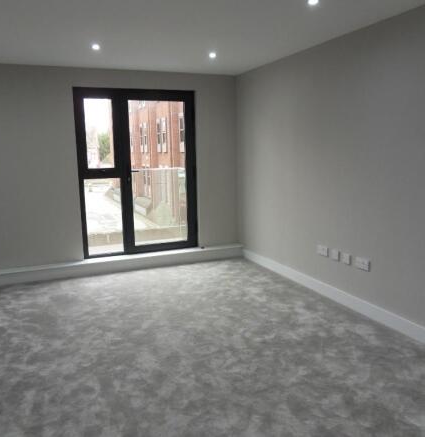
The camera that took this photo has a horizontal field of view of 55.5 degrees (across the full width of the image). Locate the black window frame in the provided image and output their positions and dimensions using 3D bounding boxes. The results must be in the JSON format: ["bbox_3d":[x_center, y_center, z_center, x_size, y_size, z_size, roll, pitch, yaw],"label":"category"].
[{"bbox_3d":[-0.892,-0.554,4.993,1.447,1.995,0.070,-5,10,-20],"label":"black window frame"}]

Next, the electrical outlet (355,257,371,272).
[{"bbox_3d":[1.267,0.388,3.421,0.014,0.090,0.150,-5,10,-24],"label":"electrical outlet"}]

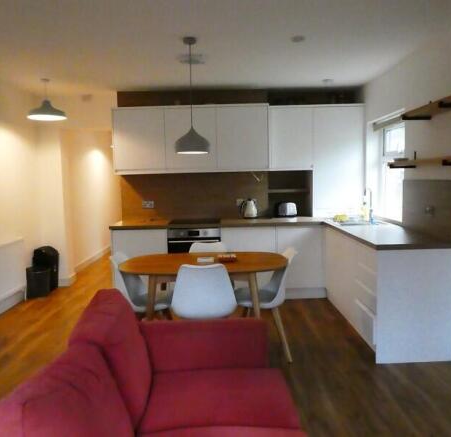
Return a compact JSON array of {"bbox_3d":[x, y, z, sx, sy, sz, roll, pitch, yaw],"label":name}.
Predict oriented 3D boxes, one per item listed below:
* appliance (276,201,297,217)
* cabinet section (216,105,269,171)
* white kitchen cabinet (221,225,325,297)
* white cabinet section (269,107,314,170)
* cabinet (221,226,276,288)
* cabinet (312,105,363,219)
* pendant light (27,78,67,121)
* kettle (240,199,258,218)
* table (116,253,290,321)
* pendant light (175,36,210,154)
[{"bbox_3d":[0.743,-0.112,4.957,0.260,0.185,0.180,-1,6,-1],"label":"appliance"},{"bbox_3d":[0.205,-0.960,4.882,0.609,0.743,0.320,-1,6,0],"label":"cabinet section"},{"bbox_3d":[0.539,0.483,4.864,1.152,0.867,0.589,-1,6,0],"label":"white kitchen cabinet"},{"bbox_3d":[0.768,-0.972,4.885,0.519,0.743,0.320,-1,6,0],"label":"white cabinet section"},{"bbox_3d":[0.257,0.413,4.745,0.600,0.715,0.570,-1,6,-1],"label":"cabinet"},{"bbox_3d":[1.329,-0.680,4.907,0.599,1.301,0.341,-1,6,0],"label":"cabinet"},{"bbox_3d":[-1.882,-1.258,4.247,0.435,0.408,0.435,-1,6,0],"label":"pendant light"},{"bbox_3d":[0.297,-0.122,4.976,0.215,0.245,0.160,-1,6,0],"label":"kettle"},{"bbox_3d":[-0.157,0.718,3.234,1.300,0.750,0.790,-1,6,-1],"label":"table"},{"bbox_3d":[-0.253,-0.909,3.017,0.265,0.835,0.265,-1,6,-1],"label":"pendant light"}]

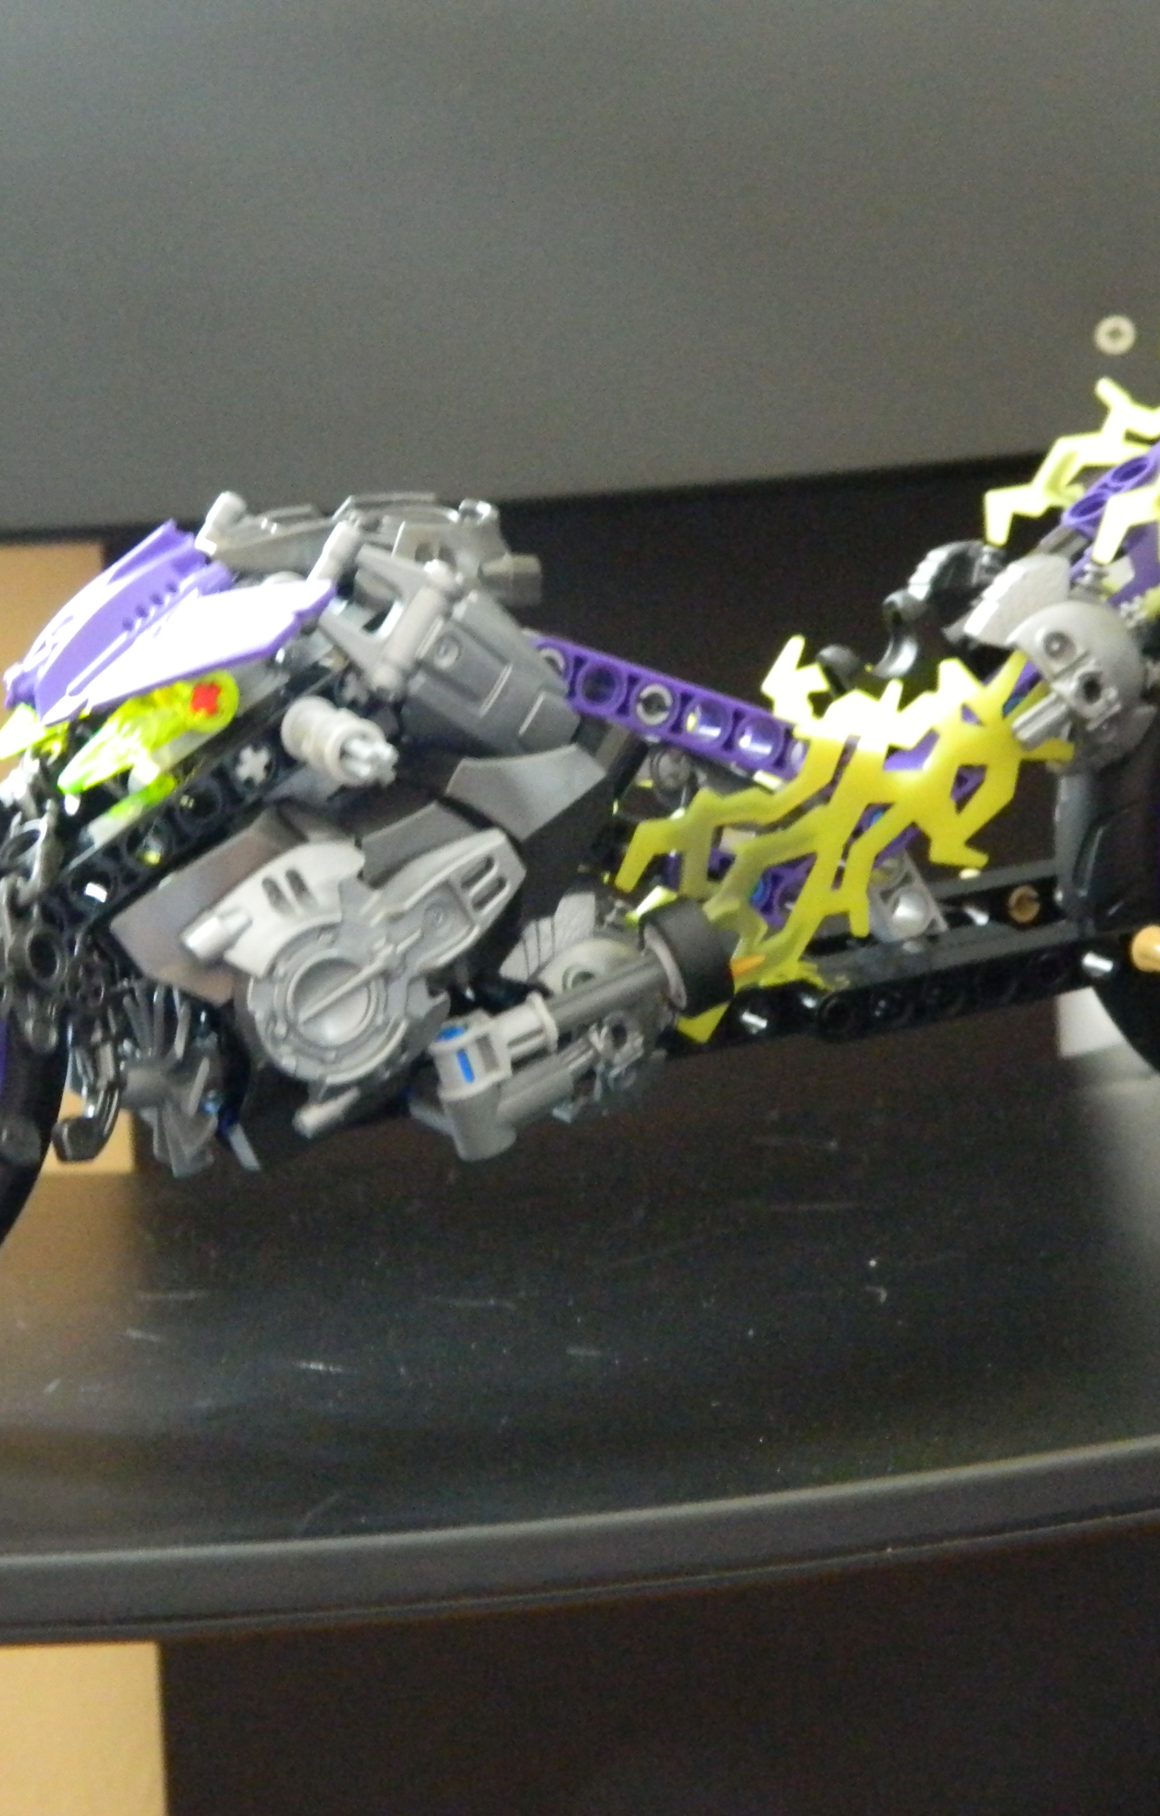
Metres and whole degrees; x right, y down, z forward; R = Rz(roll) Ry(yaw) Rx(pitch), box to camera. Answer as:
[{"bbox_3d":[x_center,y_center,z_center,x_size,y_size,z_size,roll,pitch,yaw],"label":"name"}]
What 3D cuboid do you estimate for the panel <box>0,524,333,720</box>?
[{"bbox_3d":[-0.054,-0.035,0.479,0.038,0.016,0.052,-28,21,-18],"label":"panel"}]

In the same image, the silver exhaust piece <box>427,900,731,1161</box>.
[{"bbox_3d":[0.001,0.015,0.485,0.042,0.022,0.017,-26,21,-19],"label":"silver exhaust piece"}]

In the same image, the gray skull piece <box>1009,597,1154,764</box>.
[{"bbox_3d":[0.065,-0.029,0.512,0.021,0.022,0.018,-8,14,-24],"label":"gray skull piece"}]

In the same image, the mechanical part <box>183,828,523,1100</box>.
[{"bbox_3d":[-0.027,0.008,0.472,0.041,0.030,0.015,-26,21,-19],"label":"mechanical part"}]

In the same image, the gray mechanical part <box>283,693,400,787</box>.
[{"bbox_3d":[-0.028,-0.019,0.462,0.008,0.008,0.019,-8,14,-24],"label":"gray mechanical part"}]

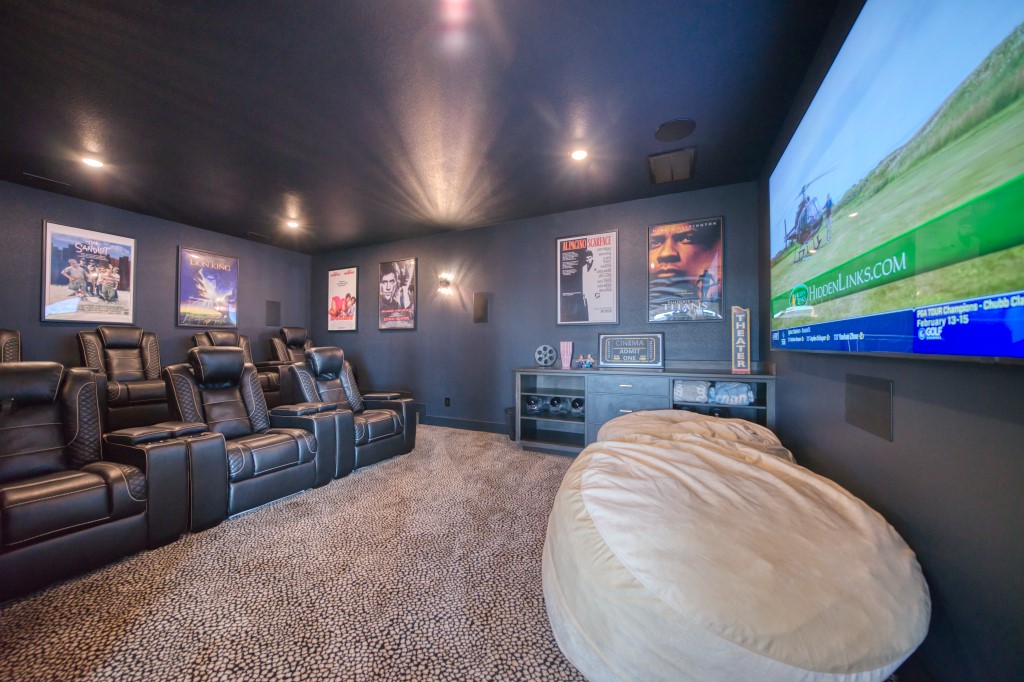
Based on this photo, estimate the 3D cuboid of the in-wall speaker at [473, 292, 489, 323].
[{"bbox_3d":[-0.418,-0.441,4.541,0.225,0.400,0.030,0,-1,26],"label":"in-wall speaker"}]

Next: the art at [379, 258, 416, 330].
[{"bbox_3d":[-1.755,-0.697,5.196,0.730,1.050,0.030,0,-1,26],"label":"art"}]

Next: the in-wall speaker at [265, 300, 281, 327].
[{"bbox_3d":[-3.853,-0.434,5.531,0.030,0.395,0.225,0,-1,26],"label":"in-wall speaker"}]

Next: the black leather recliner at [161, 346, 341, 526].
[{"bbox_3d":[-2.140,0.618,2.704,1.009,1.111,0.946,0,-1,26],"label":"black leather recliner"}]

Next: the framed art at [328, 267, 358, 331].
[{"bbox_3d":[-2.855,-0.691,5.732,0.715,1.050,0.030,0,-1,26],"label":"framed art"}]

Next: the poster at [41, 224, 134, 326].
[{"bbox_3d":[-4.687,-0.721,3.818,0.030,1.050,0.690,0,-1,26],"label":"poster"}]

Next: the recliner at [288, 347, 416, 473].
[{"bbox_3d":[-1.730,0.633,3.547,1.009,1.111,0.929,0,-1,26],"label":"recliner"}]

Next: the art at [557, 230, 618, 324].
[{"bbox_3d":[0.858,-0.706,3.925,0.715,1.050,0.030,0,-1,26],"label":"art"}]

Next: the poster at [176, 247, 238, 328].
[{"bbox_3d":[-4.221,-0.713,4.777,0.030,1.050,0.690,0,-1,26],"label":"poster"}]

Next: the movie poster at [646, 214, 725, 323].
[{"bbox_3d":[1.762,-0.704,3.485,0.700,1.050,0.030,0,-1,26],"label":"movie poster"}]

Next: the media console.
[{"bbox_3d":[1.176,0.746,3.439,2.277,0.906,0.579,0,-1,26],"label":"media console"}]

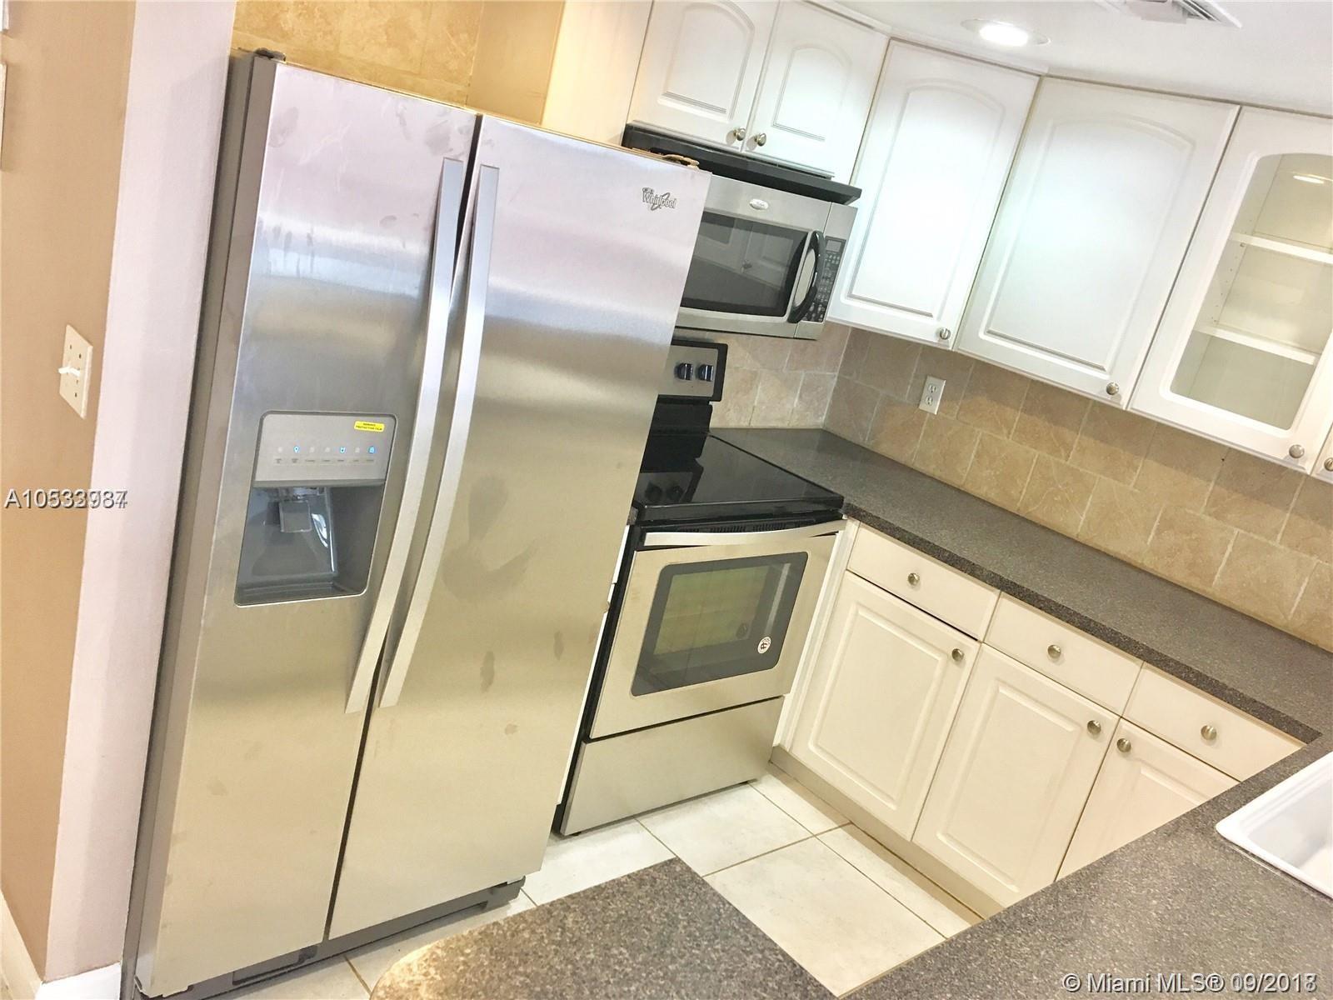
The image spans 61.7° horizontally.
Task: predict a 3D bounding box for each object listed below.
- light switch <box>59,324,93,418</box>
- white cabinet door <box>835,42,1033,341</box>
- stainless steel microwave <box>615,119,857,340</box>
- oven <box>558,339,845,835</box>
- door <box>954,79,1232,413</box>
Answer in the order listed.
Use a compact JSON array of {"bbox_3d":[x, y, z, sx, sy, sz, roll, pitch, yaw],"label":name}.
[{"bbox_3d":[-0.887,-0.192,1.661,0.018,0.115,0.122,-2,23,-43],"label":"light switch"},{"bbox_3d":[0.718,-0.842,3.142,0.410,0.757,0.025,14,17,0],"label":"white cabinet door"},{"bbox_3d":[0.089,-0.712,2.986,0.780,0.435,0.410,-2,23,-43],"label":"stainless steel microwave"},{"bbox_3d":[-0.035,0.205,3.185,0.757,1.215,0.670,-2,23,-43],"label":"oven"},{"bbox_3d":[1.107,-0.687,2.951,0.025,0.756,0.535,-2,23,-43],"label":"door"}]

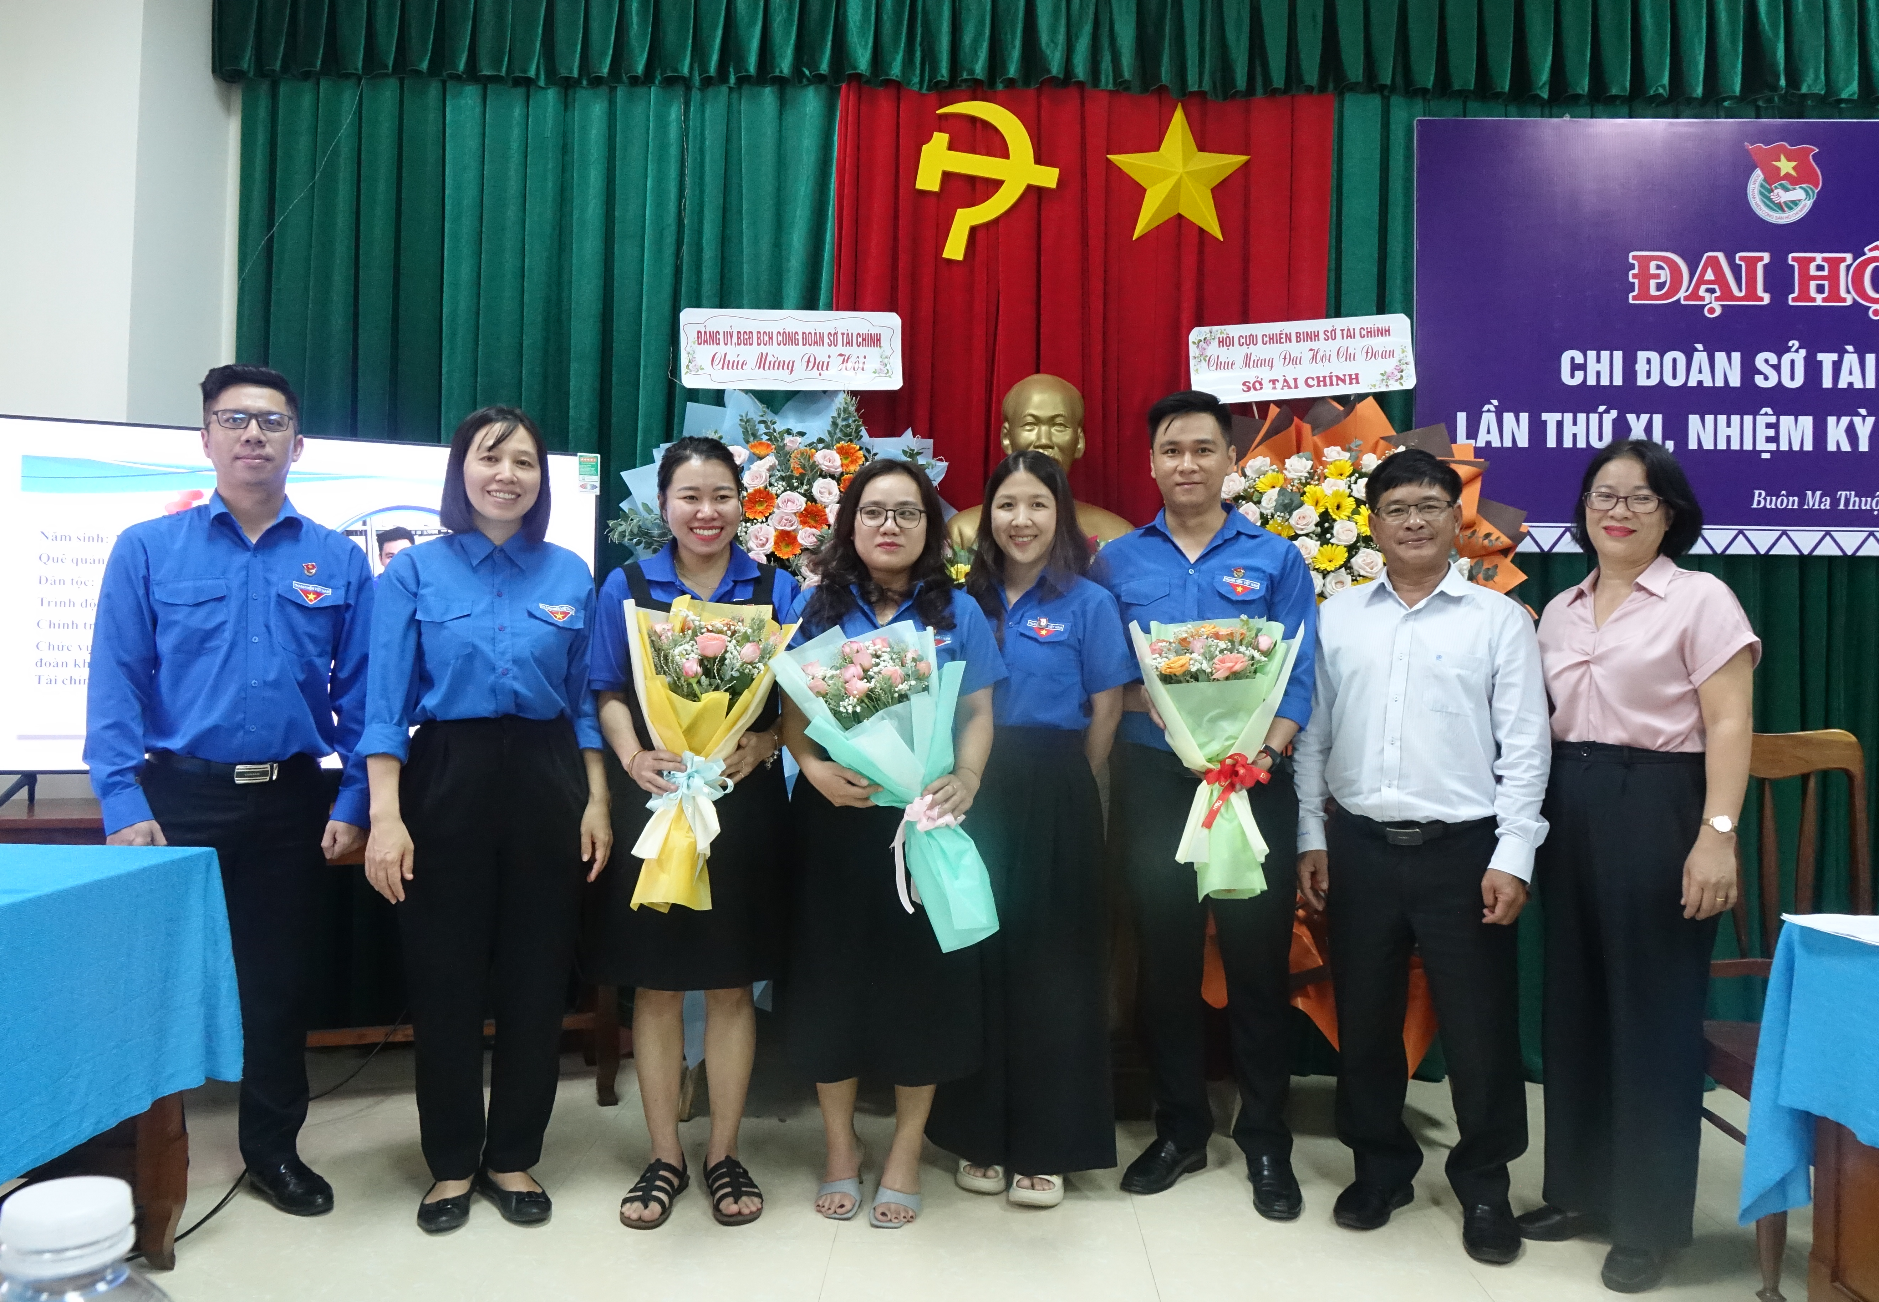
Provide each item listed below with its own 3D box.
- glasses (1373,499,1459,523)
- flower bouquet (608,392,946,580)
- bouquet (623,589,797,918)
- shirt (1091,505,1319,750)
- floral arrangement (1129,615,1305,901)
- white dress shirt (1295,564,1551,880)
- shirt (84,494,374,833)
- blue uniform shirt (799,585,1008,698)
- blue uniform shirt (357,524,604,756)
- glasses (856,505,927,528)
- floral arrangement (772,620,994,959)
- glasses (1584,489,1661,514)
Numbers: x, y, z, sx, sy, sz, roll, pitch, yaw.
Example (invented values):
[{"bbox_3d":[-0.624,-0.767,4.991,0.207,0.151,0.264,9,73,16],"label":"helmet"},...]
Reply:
[{"bbox_3d":[0.955,-0.280,2.730,0.147,0.043,0.140,-6,-1,19],"label":"glasses"},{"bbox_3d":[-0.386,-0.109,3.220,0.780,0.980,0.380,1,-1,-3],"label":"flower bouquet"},{"bbox_3d":[-0.447,0.198,2.620,0.310,0.585,0.210,5,-3,-6],"label":"bouquet"},{"bbox_3d":[0.556,-0.045,2.880,0.490,0.540,0.300,0,-2,17],"label":"shirt"},{"bbox_3d":[0.559,0.214,2.700,0.335,0.550,0.210,0,-3,7],"label":"floral arrangement"},{"bbox_3d":[0.994,0.144,2.790,0.510,0.630,0.270,1,-1,20],"label":"white dress shirt"},{"bbox_3d":[-1.465,0.025,2.820,0.540,0.700,0.270,2,-2,-27],"label":"shirt"},{"bbox_3d":[-0.077,0.025,2.800,0.450,0.430,0.250,1,-1,3],"label":"blue uniform shirt"},{"bbox_3d":[-0.930,0.000,2.760,0.460,0.490,0.260,1,-2,-22],"label":"blue uniform shirt"},{"bbox_3d":[-0.096,-0.270,2.760,0.140,0.043,0.140,3,-1,0],"label":"glasses"},{"bbox_3d":[-0.050,0.255,2.590,0.350,0.620,0.210,-17,-3,-2],"label":"floral arrangement"},{"bbox_3d":[1.340,-0.283,2.660,0.138,0.043,0.140,2,-4,27],"label":"glasses"}]

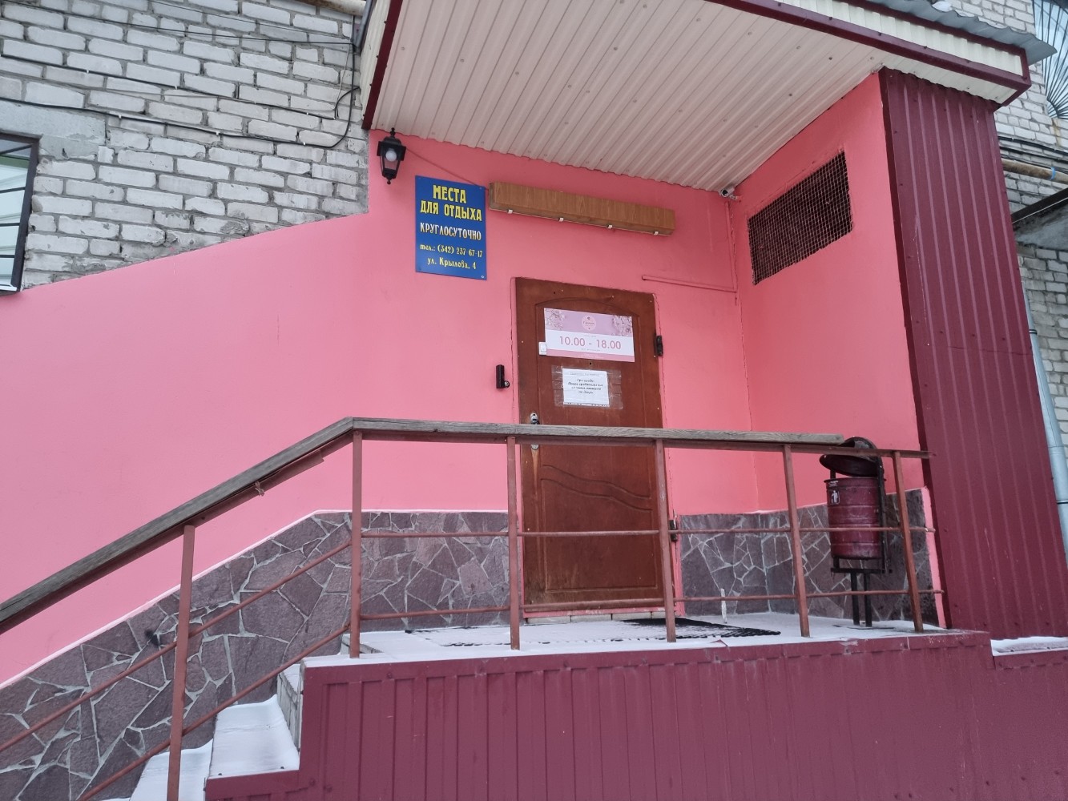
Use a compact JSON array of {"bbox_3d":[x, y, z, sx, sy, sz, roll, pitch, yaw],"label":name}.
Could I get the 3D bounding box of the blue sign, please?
[{"bbox_3d":[-0.479,-1.001,4.298,0.416,0.594,0.020,4,-13,-21],"label":"blue sign"}]

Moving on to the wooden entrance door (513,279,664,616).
[{"bbox_3d":[0.356,0.239,4.402,0.940,1.935,0.070,4,-13,-21],"label":"wooden entrance door"}]

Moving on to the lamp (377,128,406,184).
[{"bbox_3d":[-0.807,-1.352,4.152,0.155,0.337,0.200,4,-13,-21],"label":"lamp"}]

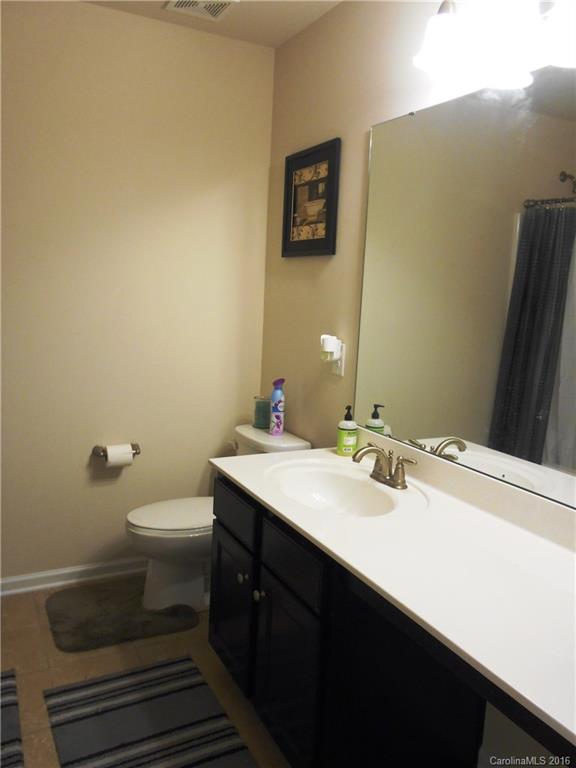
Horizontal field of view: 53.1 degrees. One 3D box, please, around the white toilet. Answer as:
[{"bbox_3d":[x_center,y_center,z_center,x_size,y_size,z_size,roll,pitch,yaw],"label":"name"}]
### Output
[{"bbox_3d":[-0.325,0.586,2.502,0.735,0.705,0.430,-2,10,-29],"label":"white toilet"}]

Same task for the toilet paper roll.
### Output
[{"bbox_3d":[-0.743,0.319,2.552,0.107,0.096,0.096,-2,10,-29],"label":"toilet paper roll"}]

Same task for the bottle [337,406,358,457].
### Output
[{"bbox_3d":[0.222,0.174,2.132,0.073,0.184,0.075,5,9,15],"label":"bottle"}]

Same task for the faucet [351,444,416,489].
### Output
[{"bbox_3d":[0.284,0.255,1.851,0.180,0.122,0.240,-2,10,-29],"label":"faucet"}]

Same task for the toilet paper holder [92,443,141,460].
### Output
[{"bbox_3d":[-0.759,0.301,2.569,0.205,0.058,0.082,-2,10,-29],"label":"toilet paper holder"}]

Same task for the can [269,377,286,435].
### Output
[{"bbox_3d":[-0.043,0.106,2.581,0.058,0.240,0.058,3,9,0],"label":"can"}]

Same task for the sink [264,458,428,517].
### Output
[{"bbox_3d":[0.158,0.380,1.820,0.430,0.140,0.540,-2,10,-29],"label":"sink"}]

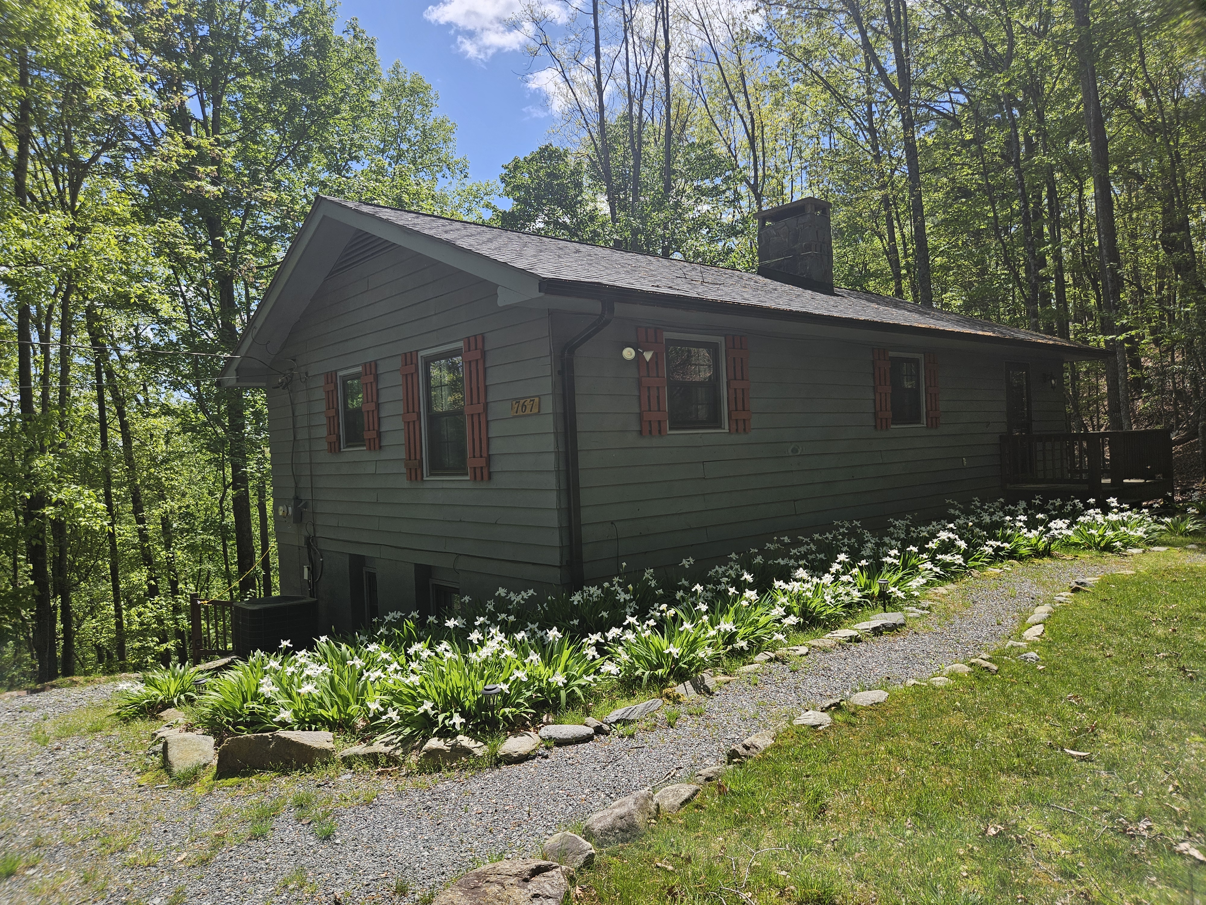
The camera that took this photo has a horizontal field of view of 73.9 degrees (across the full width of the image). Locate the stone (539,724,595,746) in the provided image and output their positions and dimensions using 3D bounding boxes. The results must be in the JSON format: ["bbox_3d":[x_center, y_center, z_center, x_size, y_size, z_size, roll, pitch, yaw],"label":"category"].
[{"bbox_3d":[-0.201,1.578,4.500,0.314,0.056,0.182,-3,0,-18],"label":"stone"}]

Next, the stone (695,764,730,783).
[{"bbox_3d":[0.500,1.445,3.658,0.165,0.055,0.100,-3,0,-28],"label":"stone"}]

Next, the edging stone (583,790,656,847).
[{"bbox_3d":[0.071,1.528,3.389,0.339,0.135,0.203,-3,0,-38],"label":"edging stone"}]

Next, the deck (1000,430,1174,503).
[{"bbox_3d":[8.690,0.145,14.340,3.700,1.030,1.450,-3,0,-41],"label":"deck"}]

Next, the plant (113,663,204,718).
[{"bbox_3d":[-2.948,1.533,5.347,0.580,0.340,0.480,-3,0,-29],"label":"plant"}]

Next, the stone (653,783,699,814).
[{"bbox_3d":[0.330,1.540,3.593,0.237,0.067,0.137,-3,0,-40],"label":"stone"}]

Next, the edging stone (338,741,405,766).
[{"bbox_3d":[-1.260,1.633,4.381,0.365,0.083,0.197,-3,0,5],"label":"edging stone"}]

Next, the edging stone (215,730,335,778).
[{"bbox_3d":[-1.678,1.527,4.175,0.550,0.200,0.260,-3,0,-9],"label":"edging stone"}]

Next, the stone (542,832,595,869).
[{"bbox_3d":[-0.126,1.452,2.955,0.190,0.100,0.140,-3,0,-18],"label":"stone"}]

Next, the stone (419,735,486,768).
[{"bbox_3d":[-0.811,1.592,4.308,0.365,0.123,0.204,-3,0,5],"label":"stone"}]

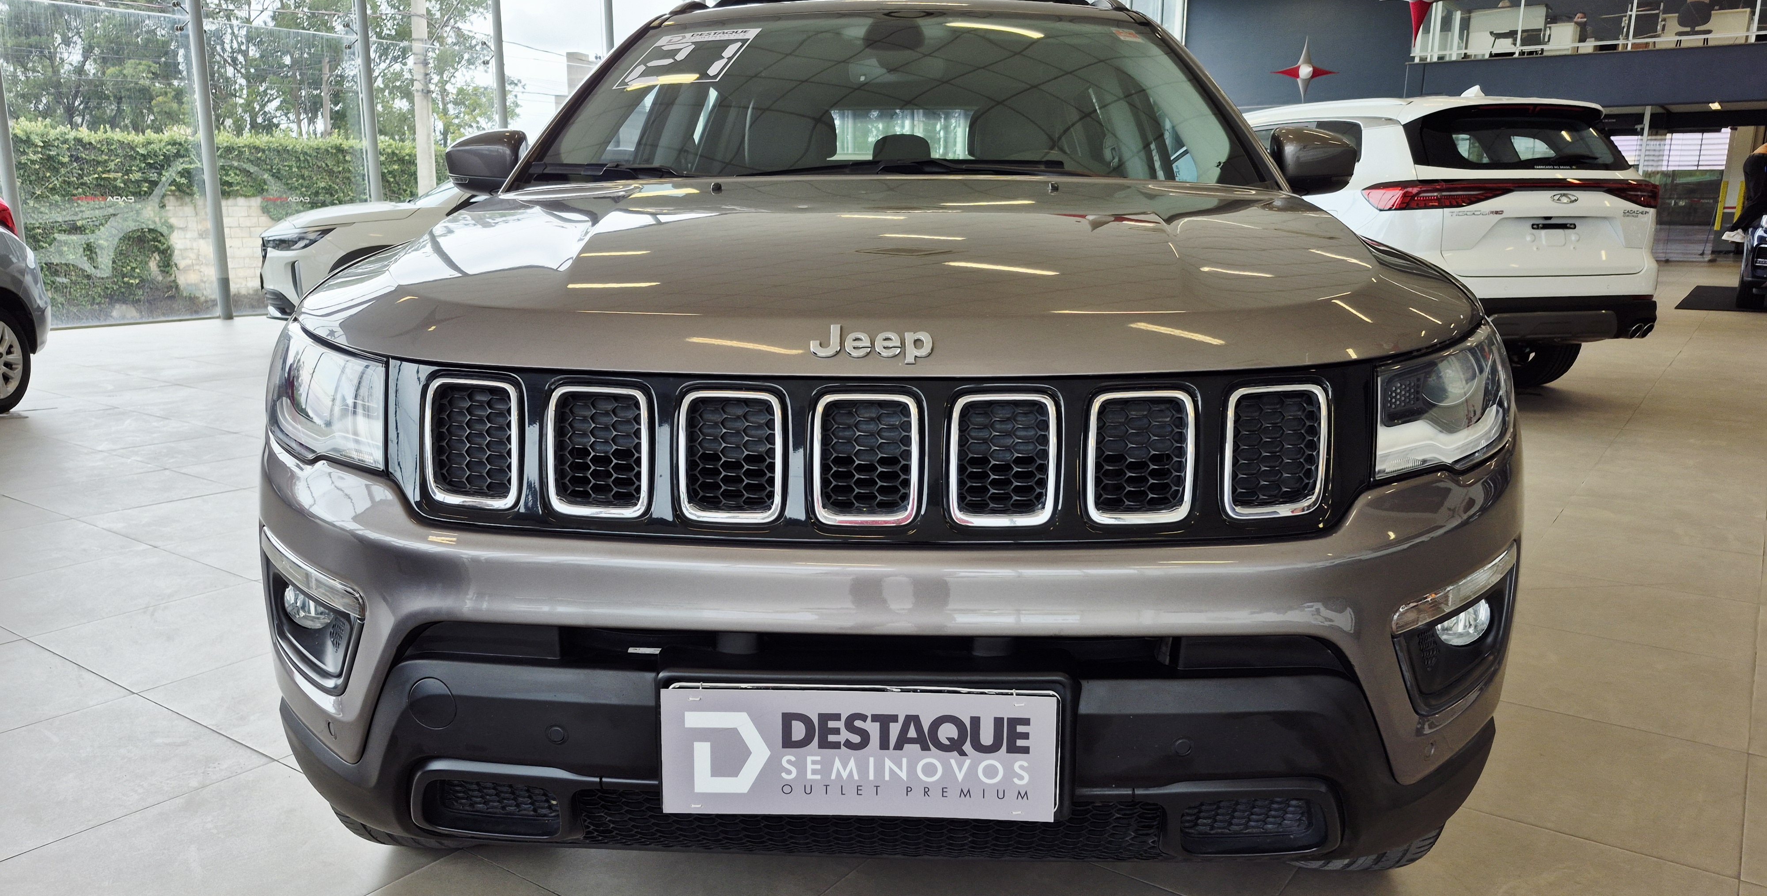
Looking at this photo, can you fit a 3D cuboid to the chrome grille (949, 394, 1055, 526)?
[{"bbox_3d":[0.122,0.012,1.203,0.108,0.136,0.040,0,6,0],"label":"chrome grille"}]

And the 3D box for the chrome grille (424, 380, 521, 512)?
[{"bbox_3d":[-0.438,-0.005,1.250,0.107,0.136,0.042,2,7,12],"label":"chrome grille"}]

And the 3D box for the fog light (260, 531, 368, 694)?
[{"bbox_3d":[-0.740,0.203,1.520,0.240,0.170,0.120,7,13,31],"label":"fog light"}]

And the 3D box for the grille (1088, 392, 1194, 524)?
[{"bbox_3d":[0.272,0.008,1.239,0.115,0.141,0.045,-1,11,-5],"label":"grille"}]

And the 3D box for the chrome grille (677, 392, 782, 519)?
[{"bbox_3d":[-0.158,0.009,1.212,0.107,0.136,0.040,1,7,4],"label":"chrome grille"}]

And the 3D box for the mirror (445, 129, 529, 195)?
[{"bbox_3d":[-0.873,-0.643,2.640,0.220,0.150,0.160,0,11,2],"label":"mirror"}]

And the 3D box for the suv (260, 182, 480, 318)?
[{"bbox_3d":[-3.517,-2.035,11.312,4.450,1.700,1.840,-6,13,-26],"label":"suv"}]

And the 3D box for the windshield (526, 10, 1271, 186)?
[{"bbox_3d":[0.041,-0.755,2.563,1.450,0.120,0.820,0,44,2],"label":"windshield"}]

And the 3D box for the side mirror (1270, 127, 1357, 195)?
[{"bbox_3d":[0.925,-0.630,2.575,0.220,0.150,0.160,0,11,2],"label":"side mirror"}]

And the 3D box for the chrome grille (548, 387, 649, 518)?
[{"bbox_3d":[-0.306,0.003,1.259,0.115,0.141,0.045,2,11,9],"label":"chrome grille"}]

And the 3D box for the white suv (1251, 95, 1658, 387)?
[{"bbox_3d":[2.740,-1.410,8.320,1.860,1.700,4.680,-4,12,-18],"label":"white suv"}]

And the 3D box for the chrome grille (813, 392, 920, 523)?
[{"bbox_3d":[-0.018,0.012,1.207,0.108,0.136,0.040,0,6,2],"label":"chrome grille"}]

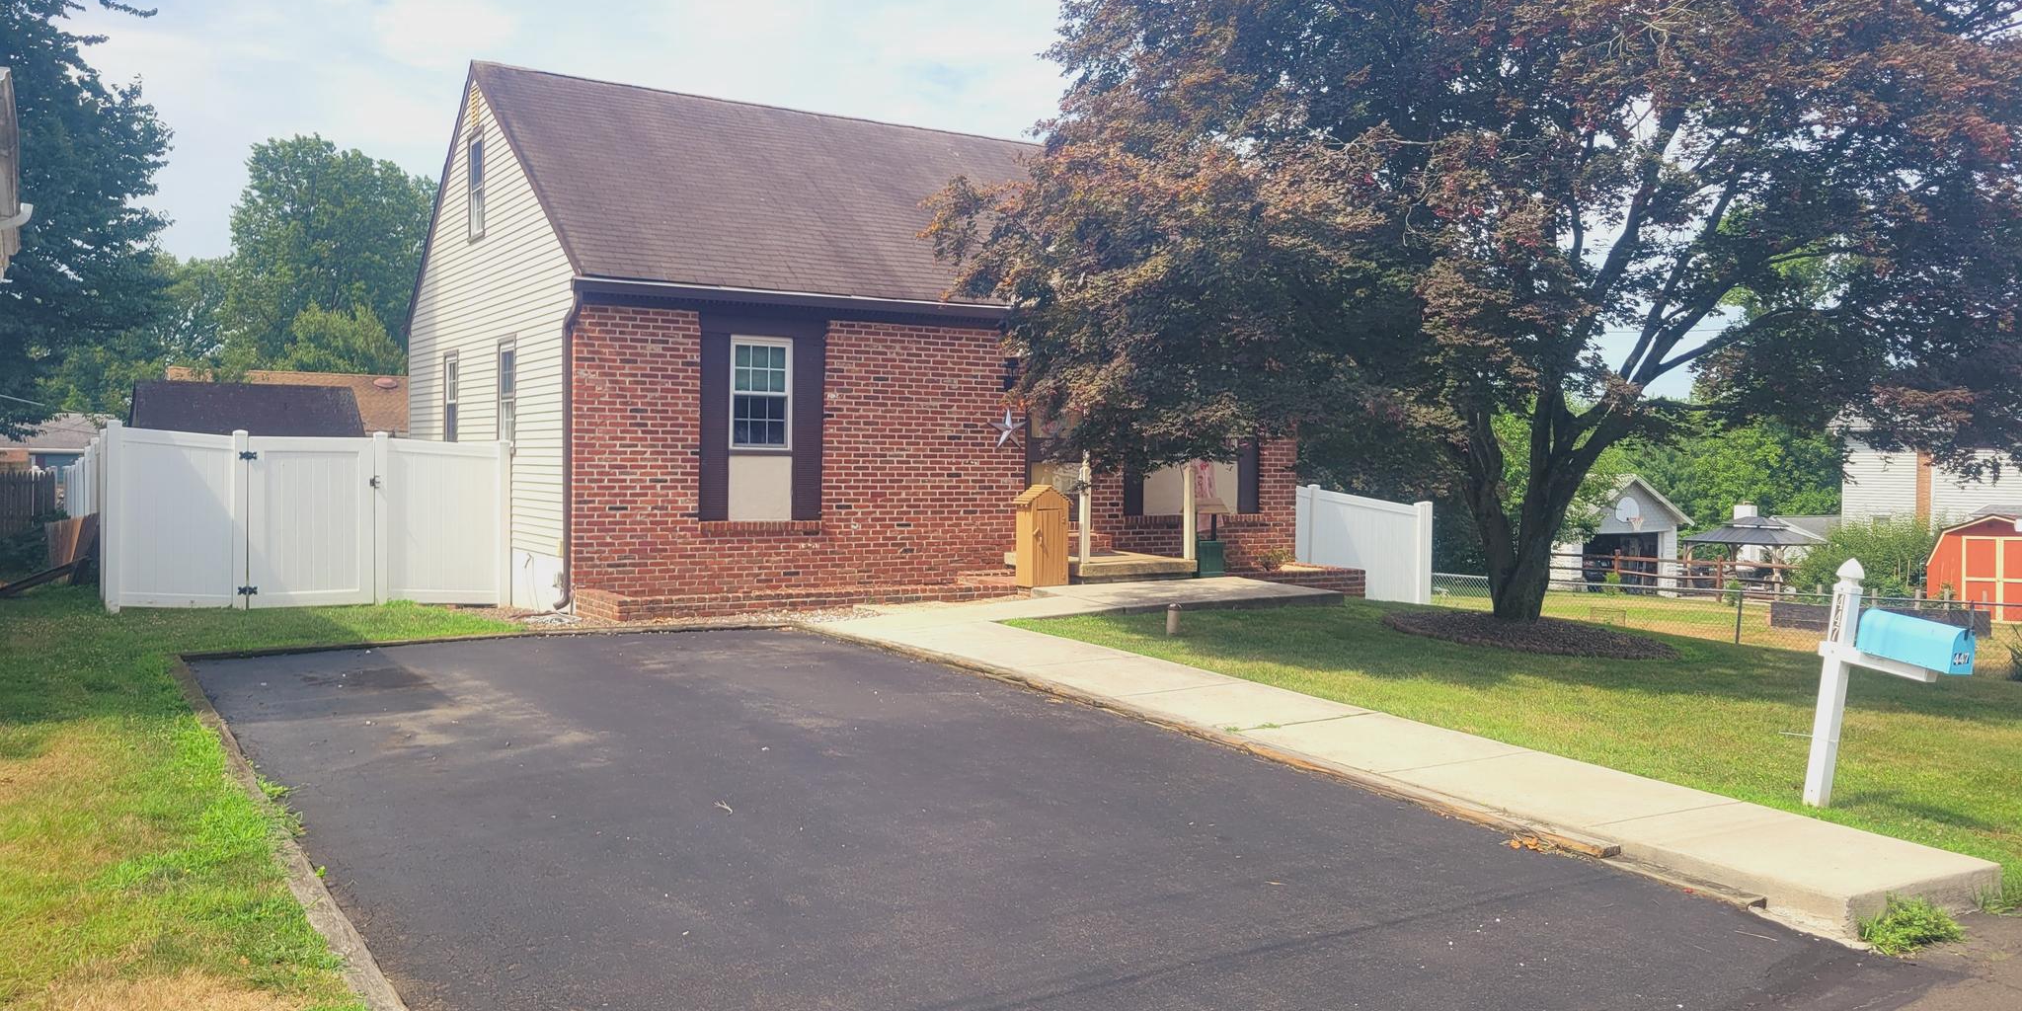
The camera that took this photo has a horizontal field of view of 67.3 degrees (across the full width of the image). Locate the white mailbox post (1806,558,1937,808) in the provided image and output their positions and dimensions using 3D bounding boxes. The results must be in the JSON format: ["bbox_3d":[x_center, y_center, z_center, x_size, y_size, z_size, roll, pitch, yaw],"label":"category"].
[{"bbox_3d":[4.420,0.964,7.793,0.104,1.337,0.592,1,8,-25],"label":"white mailbox post"}]

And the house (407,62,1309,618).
[{"bbox_3d":[-2.260,-2.205,20.867,9.919,6.374,8.557,0,2,-33],"label":"house"}]

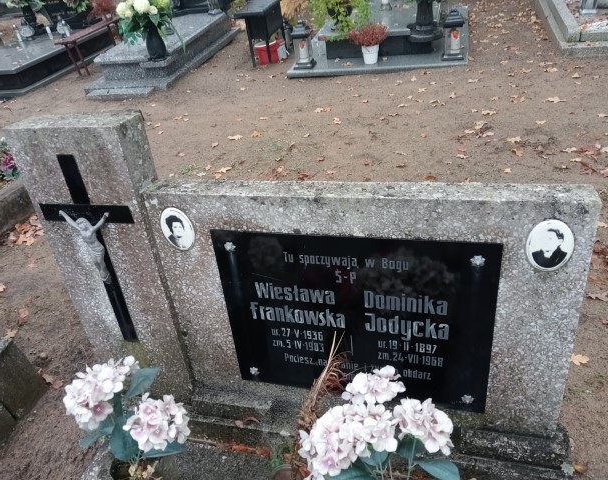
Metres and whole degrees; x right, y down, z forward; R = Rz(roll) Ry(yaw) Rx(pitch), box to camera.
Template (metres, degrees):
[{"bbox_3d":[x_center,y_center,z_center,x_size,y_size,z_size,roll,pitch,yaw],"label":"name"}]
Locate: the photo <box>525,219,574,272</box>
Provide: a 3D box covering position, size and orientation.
[{"bbox_3d":[0.476,0.013,1.002,0.086,0.118,0.012,3,31,17],"label":"photo"}]

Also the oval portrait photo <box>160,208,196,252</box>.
[{"bbox_3d":[-0.301,-0.025,1.236,0.087,0.118,0.012,3,31,17],"label":"oval portrait photo"}]

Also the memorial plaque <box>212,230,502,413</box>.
[{"bbox_3d":[0.114,0.194,1.232,0.635,0.475,0.020,3,31,17],"label":"memorial plaque"}]

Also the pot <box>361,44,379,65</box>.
[{"bbox_3d":[0.665,-1.847,5.150,0.172,0.165,0.172,-2,30,8],"label":"pot"}]

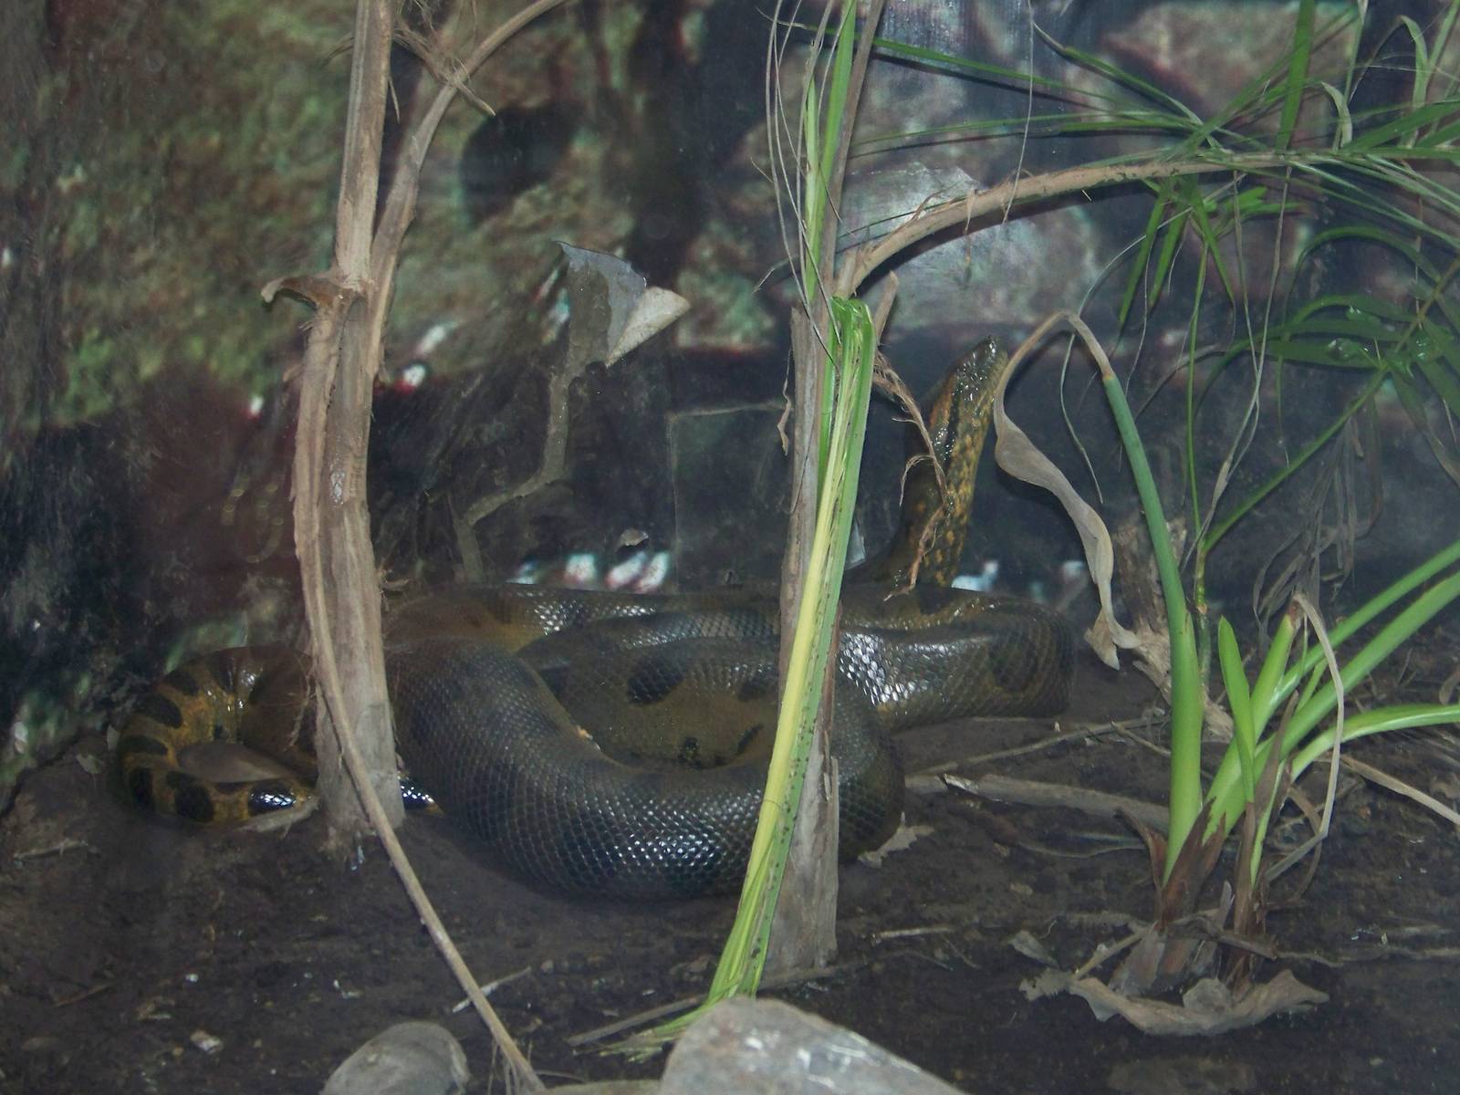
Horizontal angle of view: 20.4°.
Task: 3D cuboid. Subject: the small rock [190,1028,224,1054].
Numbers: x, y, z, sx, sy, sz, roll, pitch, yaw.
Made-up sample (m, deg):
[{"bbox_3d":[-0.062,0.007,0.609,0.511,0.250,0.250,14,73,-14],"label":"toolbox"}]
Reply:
[{"bbox_3d":[-0.341,0.322,2.640,0.021,0.012,0.017,0,20,0],"label":"small rock"}]

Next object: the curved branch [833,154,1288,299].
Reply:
[{"bbox_3d":[0.226,-0.219,2.770,0.311,0.090,0.050,0,20,0],"label":"curved branch"}]

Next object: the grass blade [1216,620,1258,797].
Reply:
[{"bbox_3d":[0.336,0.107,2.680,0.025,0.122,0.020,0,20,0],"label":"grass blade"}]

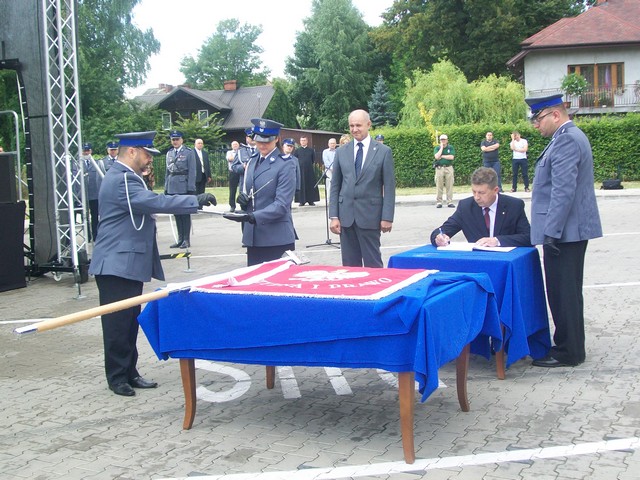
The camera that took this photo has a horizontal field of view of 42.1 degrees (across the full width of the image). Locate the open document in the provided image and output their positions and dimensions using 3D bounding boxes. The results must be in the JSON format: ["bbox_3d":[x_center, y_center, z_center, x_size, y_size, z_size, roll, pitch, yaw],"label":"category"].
[{"bbox_3d":[1.142,0.046,5.981,0.500,0.030,0.320,2,7,27],"label":"open document"}]

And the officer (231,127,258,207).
[{"bbox_3d":[-1.057,-0.824,13.297,0.600,1.850,0.450,-3,7,-12],"label":"officer"}]

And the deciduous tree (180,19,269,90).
[{"bbox_3d":[-9.186,-14.590,81.184,8.800,14.600,8.800,-2,6,0],"label":"deciduous tree"}]

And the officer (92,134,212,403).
[{"bbox_3d":[-1.159,0.108,5.502,0.660,1.750,0.530,0,7,16],"label":"officer"}]

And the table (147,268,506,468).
[{"bbox_3d":[0.046,0.632,4.688,1.500,0.790,1.060,2,7,27],"label":"table"}]

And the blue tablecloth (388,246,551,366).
[{"bbox_3d":[1.073,0.434,5.949,0.920,0.700,0.780,2,7,29],"label":"blue tablecloth"}]

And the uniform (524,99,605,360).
[{"bbox_3d":[1.705,-0.078,5.767,0.470,1.850,0.550,-4,7,-17],"label":"uniform"}]

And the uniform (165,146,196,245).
[{"bbox_3d":[-2.244,-0.677,13.409,0.550,1.560,0.400,-2,6,5],"label":"uniform"}]

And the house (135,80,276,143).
[{"bbox_3d":[-8.641,-8.542,62.625,9.800,6.700,8.300,0,7,20],"label":"house"}]

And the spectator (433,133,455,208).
[{"bbox_3d":[3.033,-1.724,20.502,0.530,1.750,0.400,-1,6,6],"label":"spectator"}]

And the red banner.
[{"bbox_3d":[0.024,0.215,4.686,1.060,0.050,1.000,2,7,27],"label":"red banner"}]

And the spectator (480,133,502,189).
[{"bbox_3d":[4.961,-2.261,24.093,0.530,1.740,0.380,-1,7,9],"label":"spectator"}]

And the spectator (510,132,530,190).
[{"bbox_3d":[5.805,-2.256,24.097,0.540,1.740,0.400,0,7,11],"label":"spectator"}]

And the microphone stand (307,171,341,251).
[{"bbox_3d":[0.095,-0.586,13.176,0.580,1.320,0.620,-4,7,-16],"label":"microphone stand"}]

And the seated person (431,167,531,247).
[{"bbox_3d":[1.183,0.179,6.001,0.700,1.330,0.850,2,7,27],"label":"seated person"}]

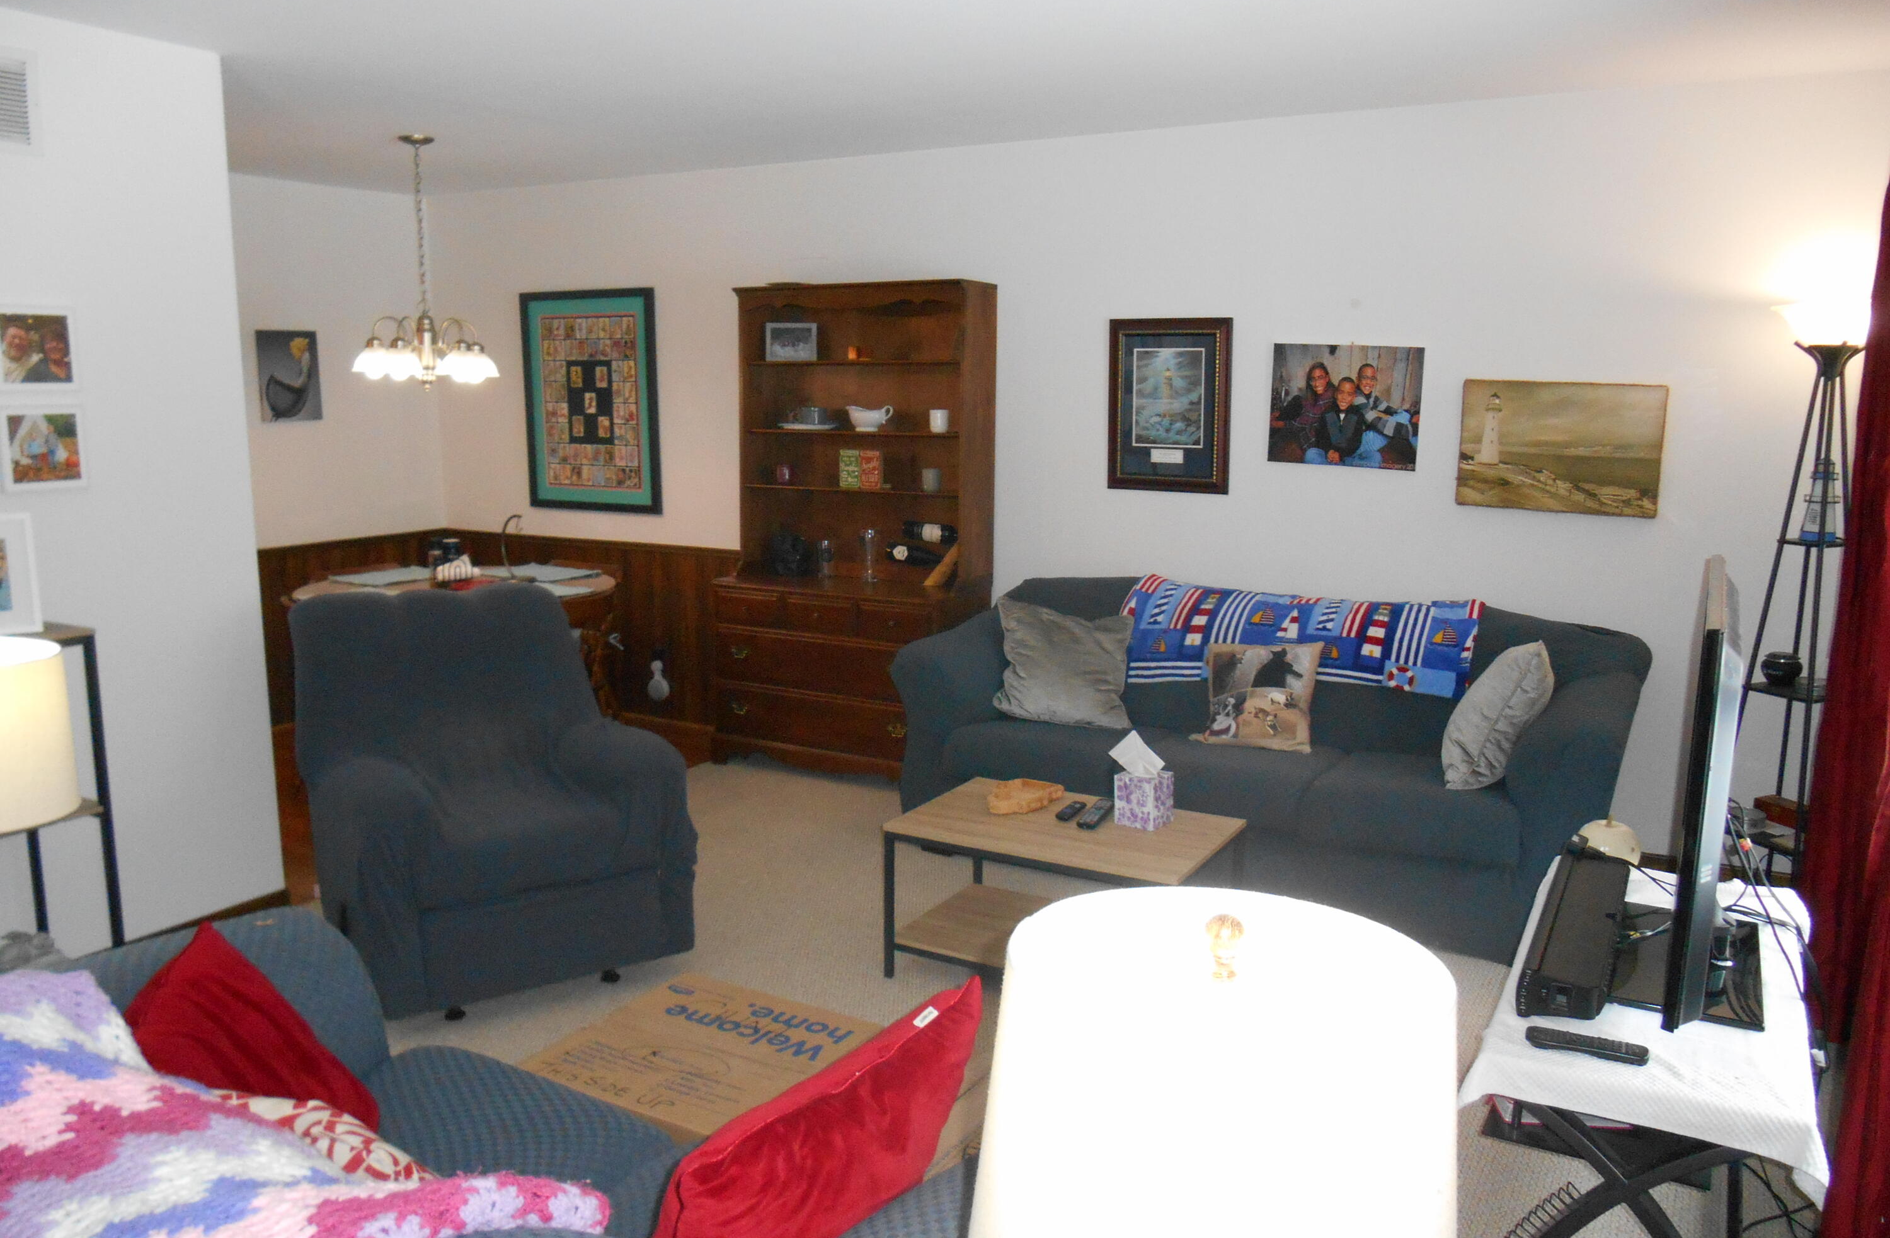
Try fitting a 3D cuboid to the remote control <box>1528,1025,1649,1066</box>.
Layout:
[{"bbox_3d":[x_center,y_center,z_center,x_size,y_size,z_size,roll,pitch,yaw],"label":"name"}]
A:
[{"bbox_3d":[0.957,0.630,2.101,0.168,0.022,0.045,5,11,23],"label":"remote control"}]

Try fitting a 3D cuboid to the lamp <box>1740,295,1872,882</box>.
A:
[{"bbox_3d":[2.387,0.034,3.937,0.330,1.800,0.330,-4,11,-25],"label":"lamp"}]

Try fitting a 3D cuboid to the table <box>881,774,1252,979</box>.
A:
[{"bbox_3d":[0.318,0.746,3.760,0.810,0.421,0.535,6,11,30],"label":"table"}]

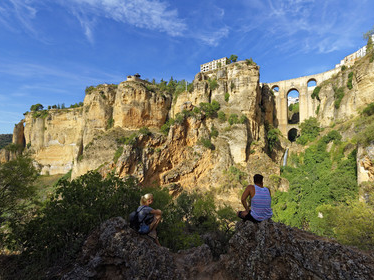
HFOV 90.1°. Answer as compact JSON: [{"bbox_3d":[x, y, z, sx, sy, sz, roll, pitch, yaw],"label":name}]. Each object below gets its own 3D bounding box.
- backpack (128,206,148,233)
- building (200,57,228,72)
[{"bbox_3d":[-0.974,1.566,3.600,0.220,0.430,0.290,11,-4,-23],"label":"backpack"},{"bbox_3d":[35.200,-87.200,224.500,34.500,9.500,14.000,0,0,39],"label":"building"}]

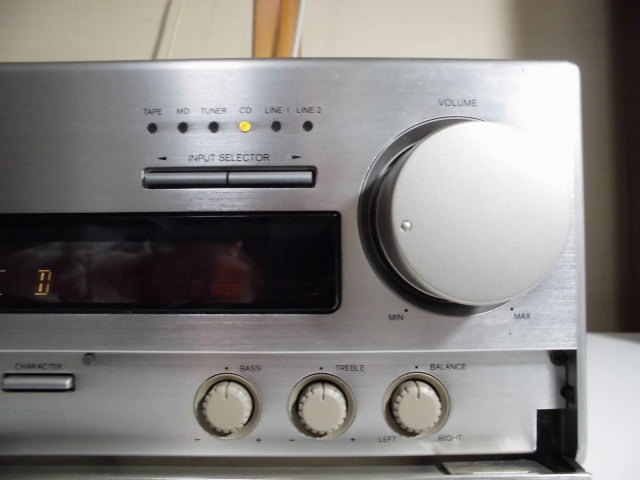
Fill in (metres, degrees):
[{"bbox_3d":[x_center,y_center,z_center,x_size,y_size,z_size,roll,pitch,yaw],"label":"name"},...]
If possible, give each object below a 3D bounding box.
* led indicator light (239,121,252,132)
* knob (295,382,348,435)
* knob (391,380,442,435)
[{"bbox_3d":[-0.022,-0.033,0.141,0.003,0.003,0.002,-1,-1,1],"label":"led indicator light"},{"bbox_3d":[0.001,0.052,0.149,0.015,0.015,0.008,-1,-1,1],"label":"knob"},{"bbox_3d":[0.030,0.051,0.149,0.015,0.015,0.008,-1,-1,1],"label":"knob"}]

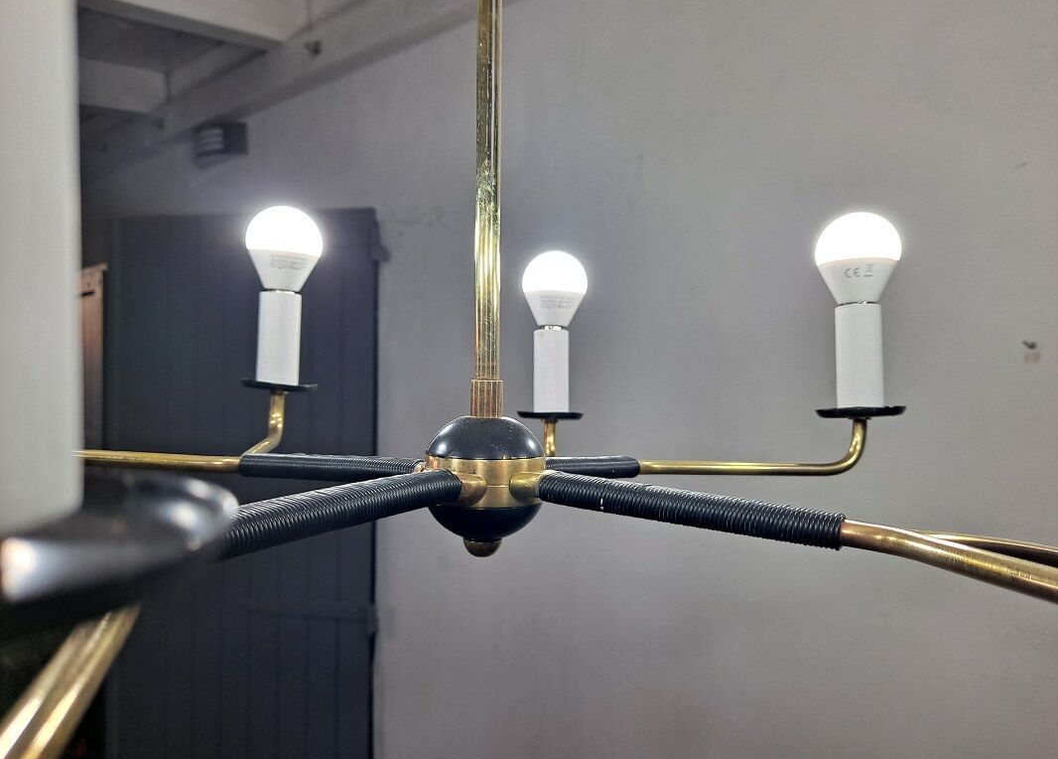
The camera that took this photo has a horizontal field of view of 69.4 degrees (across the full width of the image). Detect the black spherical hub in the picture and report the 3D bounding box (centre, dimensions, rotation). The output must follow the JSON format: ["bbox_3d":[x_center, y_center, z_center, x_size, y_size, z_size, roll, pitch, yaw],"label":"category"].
[{"bbox_3d":[-0.017,0.041,0.303,0.046,0.053,0.046,0,-2,0],"label":"black spherical hub"}]

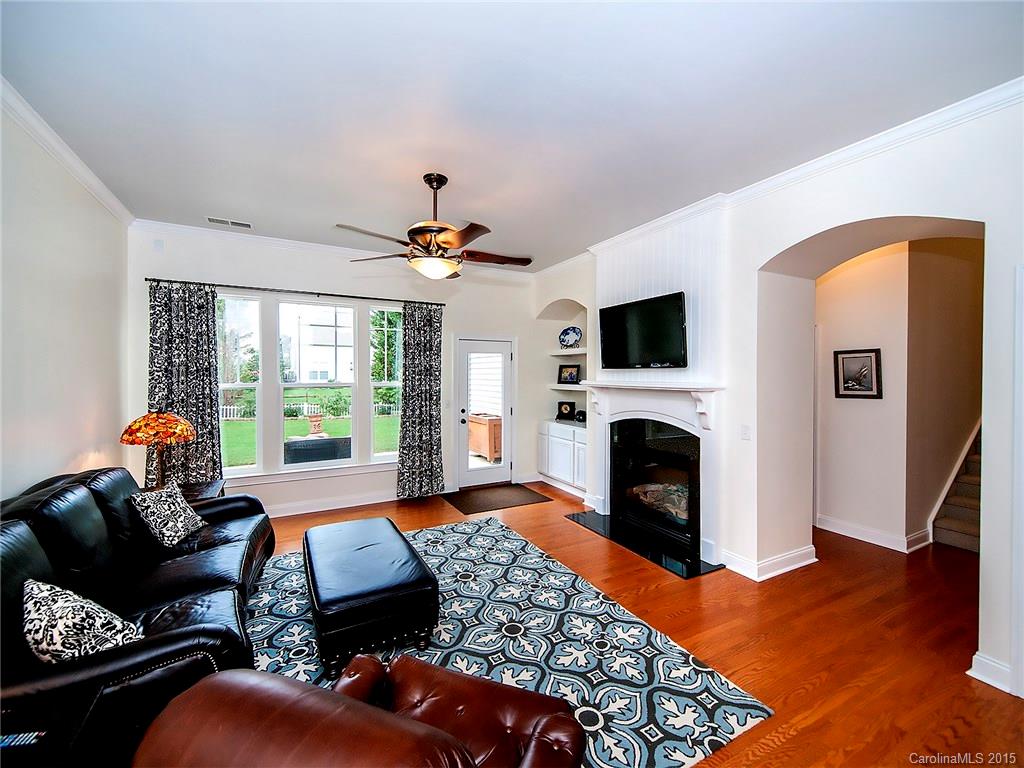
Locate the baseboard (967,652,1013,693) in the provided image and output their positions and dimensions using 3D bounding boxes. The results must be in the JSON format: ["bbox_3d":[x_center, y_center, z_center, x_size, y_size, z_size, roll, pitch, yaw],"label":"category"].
[{"bbox_3d":[2.379,1.430,2.064,0.035,0.135,0.160,-1,1,-28],"label":"baseboard"}]

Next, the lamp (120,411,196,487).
[{"bbox_3d":[-2.860,0.554,3.345,0.474,0.655,0.474,-1,2,-29],"label":"lamp"}]

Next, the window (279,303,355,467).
[{"bbox_3d":[-2.236,0.011,4.801,0.782,1.848,0.080,-1,2,-29],"label":"window"}]

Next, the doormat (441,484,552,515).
[{"bbox_3d":[-0.203,1.453,5.308,1.170,0.015,0.870,-1,1,-28],"label":"doormat"}]

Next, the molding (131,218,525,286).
[{"bbox_3d":[-1.619,-1.525,5.005,4.590,0.102,0.090,-1,2,-29],"label":"molding"}]

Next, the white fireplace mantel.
[{"bbox_3d":[1.258,0.180,4.004,0.220,0.385,1.650,-1,2,-29],"label":"white fireplace mantel"}]

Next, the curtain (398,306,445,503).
[{"bbox_3d":[-1.149,0.211,5.266,0.615,2.460,0.120,-1,2,-29],"label":"curtain"}]

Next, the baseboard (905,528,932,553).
[{"bbox_3d":[3.742,1.440,3.820,0.490,0.140,0.022,-1,2,-29],"label":"baseboard"}]

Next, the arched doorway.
[{"bbox_3d":[2.455,0.248,2.768,0.800,2.480,1.137,-1,1,-28],"label":"arched doorway"}]

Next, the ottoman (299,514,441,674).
[{"bbox_3d":[-0.977,1.286,2.711,0.650,0.420,1.160,-1,1,-28],"label":"ottoman"}]

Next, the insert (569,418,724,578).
[{"bbox_3d":[1.195,0.927,4.024,0.507,1.140,1.610,-1,2,-29],"label":"insert"}]

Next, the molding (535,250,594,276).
[{"bbox_3d":[0.643,-1.532,5.520,0.100,0.102,1.400,-1,2,-29],"label":"molding"}]

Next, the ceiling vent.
[{"bbox_3d":[-2.797,-1.594,4.113,0.380,0.025,0.170,-1,1,-28],"label":"ceiling vent"}]

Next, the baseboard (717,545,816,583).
[{"bbox_3d":[2.119,1.405,3.402,0.820,0.150,0.290,-1,1,-28],"label":"baseboard"}]

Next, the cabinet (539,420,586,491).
[{"bbox_3d":[0.905,0.932,5.759,0.580,0.785,1.320,-1,2,-29],"label":"cabinet"}]

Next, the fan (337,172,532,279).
[{"bbox_3d":[-0.559,-1.161,3.031,1.450,0.750,1.430,-1,1,-28],"label":"fan"}]

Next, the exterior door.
[{"bbox_3d":[-0.368,0.412,5.894,0.830,2.030,0.050,-1,1,-28],"label":"exterior door"}]

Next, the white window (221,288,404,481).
[{"bbox_3d":[-2.278,0.015,4.882,2.050,2.020,0.100,-1,1,-28],"label":"white window"}]

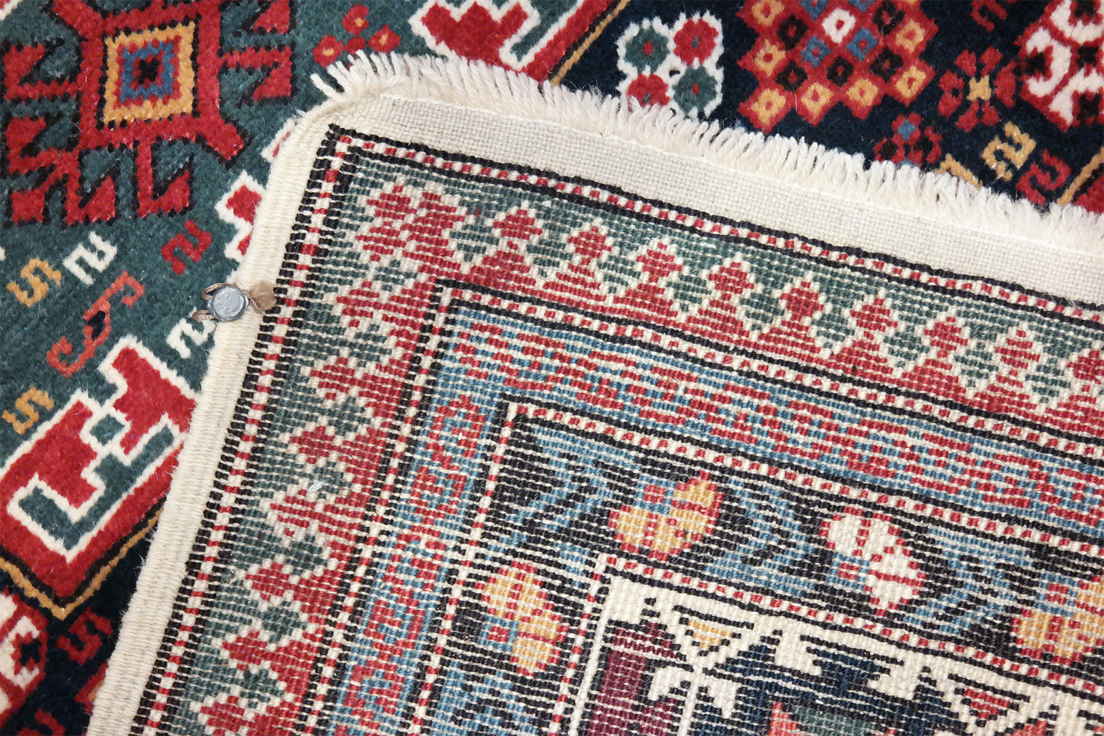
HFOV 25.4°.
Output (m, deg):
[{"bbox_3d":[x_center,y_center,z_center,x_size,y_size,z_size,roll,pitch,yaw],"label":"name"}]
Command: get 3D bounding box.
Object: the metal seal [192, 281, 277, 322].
[{"bbox_3d":[-0.098,-0.021,0.760,0.025,0.006,0.012,-5,76,-1],"label":"metal seal"}]

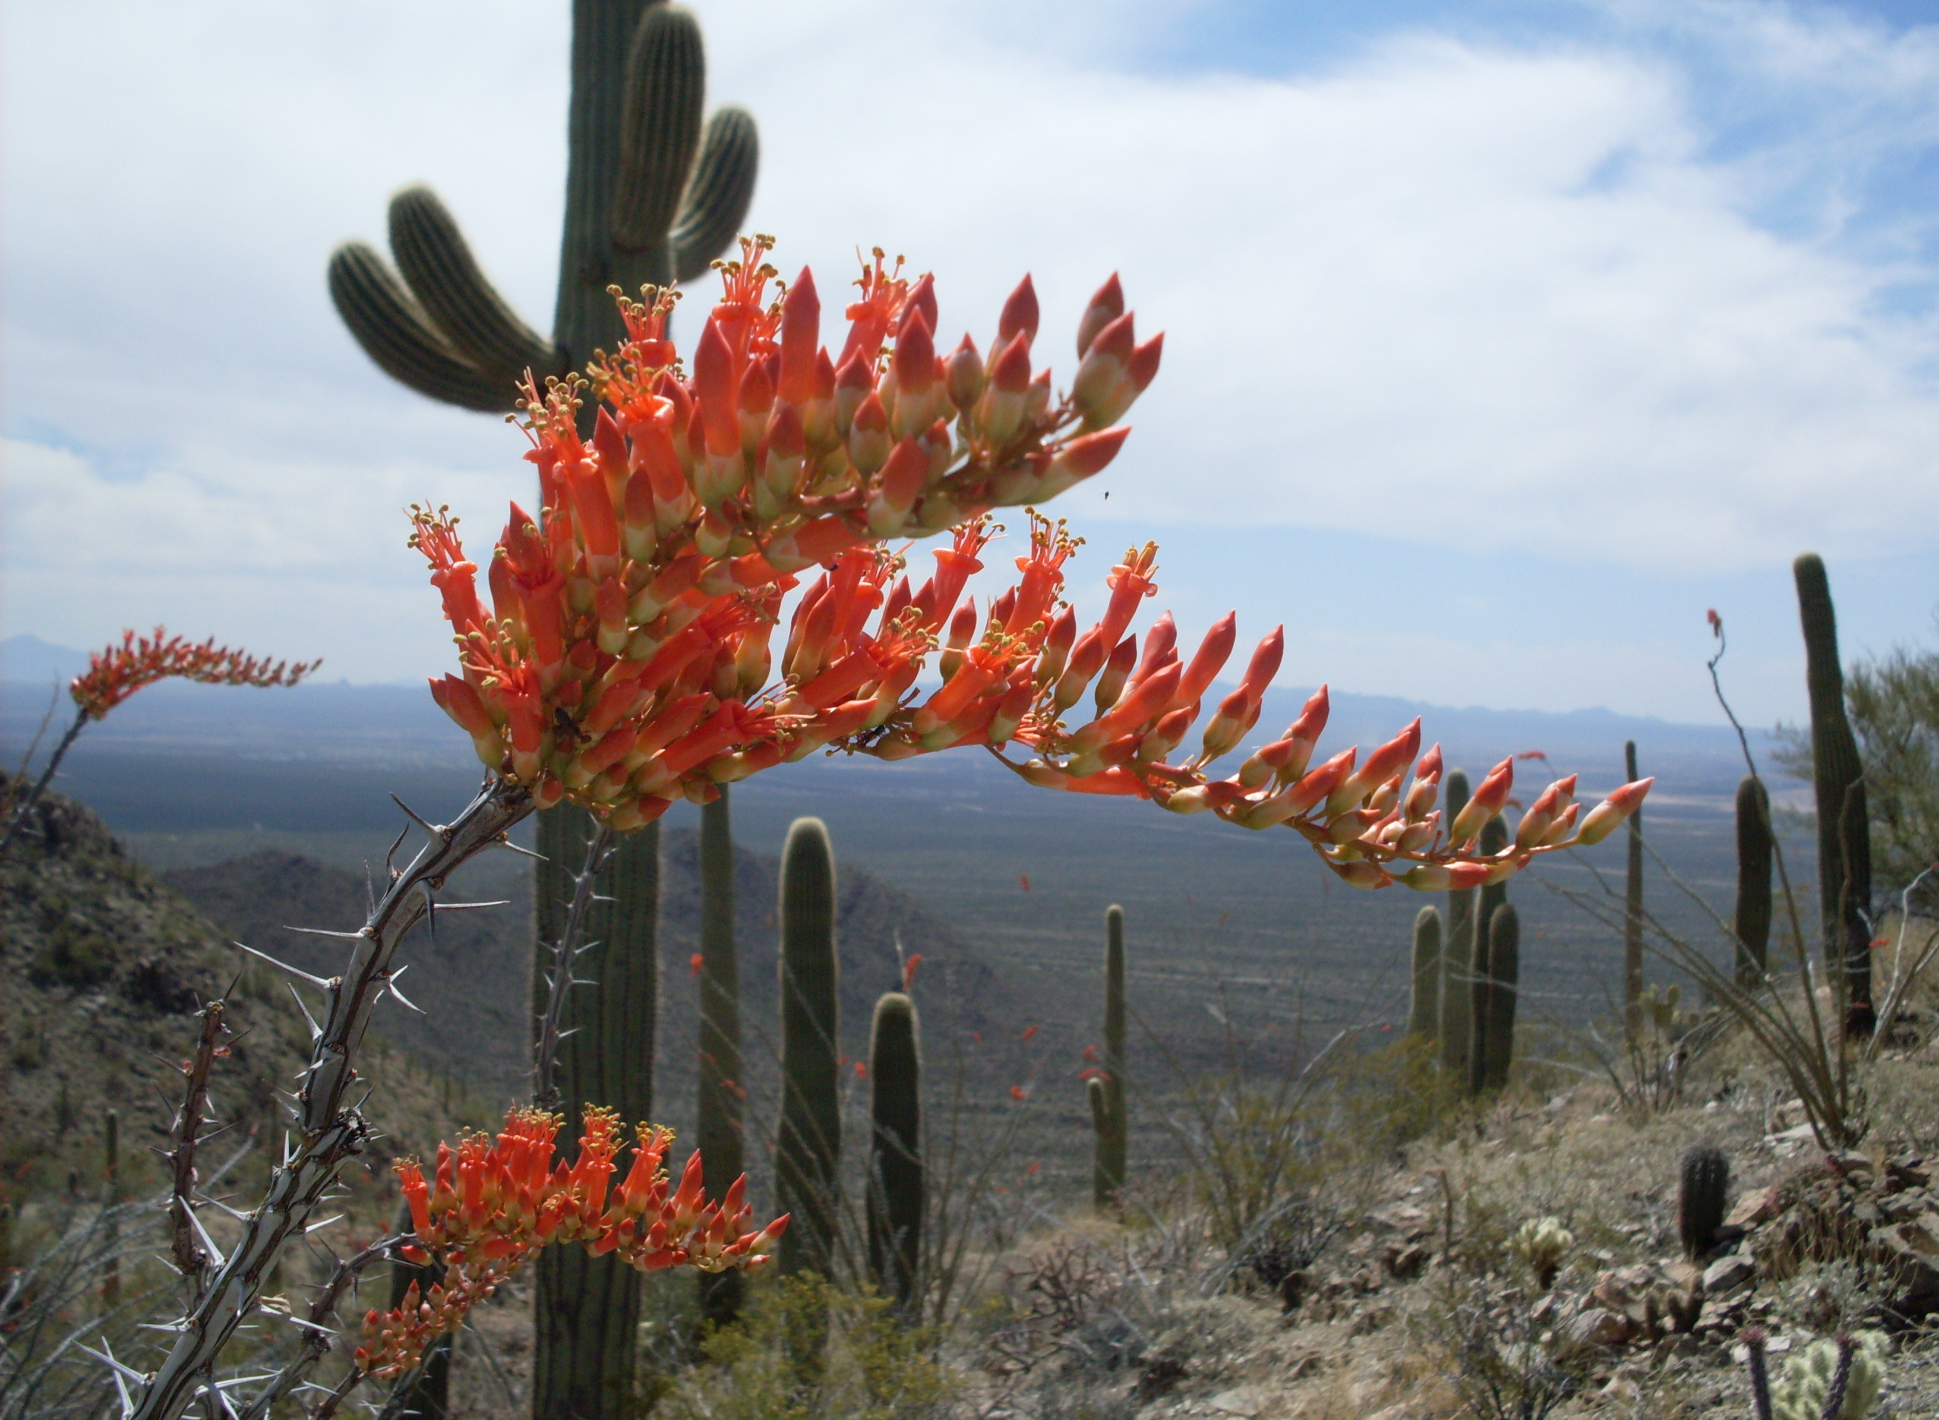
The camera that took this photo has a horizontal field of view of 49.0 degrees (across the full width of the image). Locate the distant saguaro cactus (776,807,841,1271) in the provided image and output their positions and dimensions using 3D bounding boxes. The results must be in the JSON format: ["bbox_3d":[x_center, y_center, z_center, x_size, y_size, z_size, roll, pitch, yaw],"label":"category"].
[{"bbox_3d":[-0.951,2.049,12.600,0.370,2.834,0.370,1,1,0],"label":"distant saguaro cactus"}]

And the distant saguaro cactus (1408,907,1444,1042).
[{"bbox_3d":[4.820,2.834,22.500,0.340,1.521,0.320,1,1,0],"label":"distant saguaro cactus"}]

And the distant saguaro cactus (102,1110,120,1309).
[{"bbox_3d":[-15.321,8.871,38.000,0.310,3.543,0.310,1,1,0],"label":"distant saguaro cactus"}]

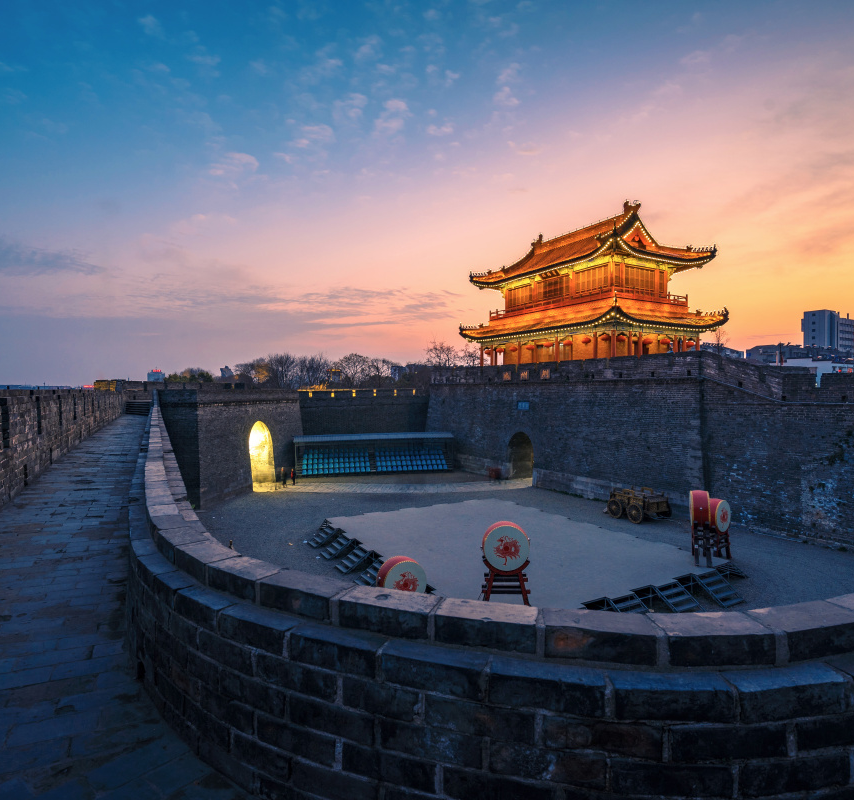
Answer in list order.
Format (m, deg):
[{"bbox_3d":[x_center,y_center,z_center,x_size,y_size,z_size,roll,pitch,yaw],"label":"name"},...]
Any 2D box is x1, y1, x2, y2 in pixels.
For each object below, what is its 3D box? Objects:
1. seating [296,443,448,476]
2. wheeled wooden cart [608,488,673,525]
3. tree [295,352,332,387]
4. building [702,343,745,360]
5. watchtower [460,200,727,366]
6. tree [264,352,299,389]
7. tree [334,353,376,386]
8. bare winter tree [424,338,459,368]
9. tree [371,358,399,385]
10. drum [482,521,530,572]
[{"bbox_3d":[-5.570,6.235,56.541,15.700,2.800,3.900,0,1,-11],"label":"seating"},{"bbox_3d":[14.720,7.049,36.503,2.900,2.000,2.950,-1,1,-29],"label":"wheeled wooden cart"},{"bbox_3d":[-22.347,-2.265,104.976,6.700,14.000,6.700,0,1,0],"label":"tree"},{"bbox_3d":[91.735,-6.802,164.895,14.000,21.000,11.000,1,1,30],"label":"building"},{"bbox_3d":[16.200,-10.663,56.292,15.300,17.200,22.500,-1,1,-29],"label":"watchtower"},{"bbox_3d":[-28.647,-2.265,104.976,6.700,14.000,6.700,0,1,0],"label":"tree"},{"bbox_3d":[-14.274,-2.165,104.978,7.600,14.000,7.600,0,1,0],"label":"tree"},{"bbox_3d":[2.311,-2.753,84.961,6.000,14.000,6.000,0,1,0],"label":"bare winter tree"},{"bbox_3d":[-8.404,-1.727,107.987,5.800,13.000,5.800,0,1,0],"label":"tree"},{"bbox_3d":[3.309,6.071,22.330,1.870,1.870,0.950,0,1,0],"label":"drum"}]

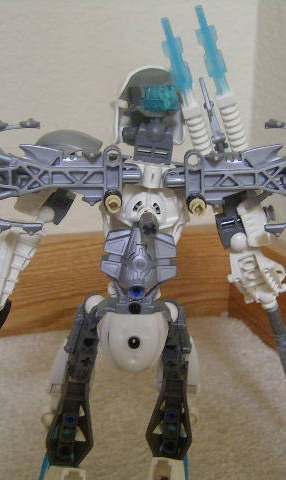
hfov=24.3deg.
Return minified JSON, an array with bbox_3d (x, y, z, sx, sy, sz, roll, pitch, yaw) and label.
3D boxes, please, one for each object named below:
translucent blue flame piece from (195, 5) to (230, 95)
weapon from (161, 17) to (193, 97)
[{"bbox_3d":[0.031,-0.085,0.299,0.009,0.042,0.007,-16,22,10],"label":"translucent blue flame piece"},{"bbox_3d":[0.015,-0.083,0.304,0.009,0.039,0.007,-16,22,7],"label":"weapon"}]

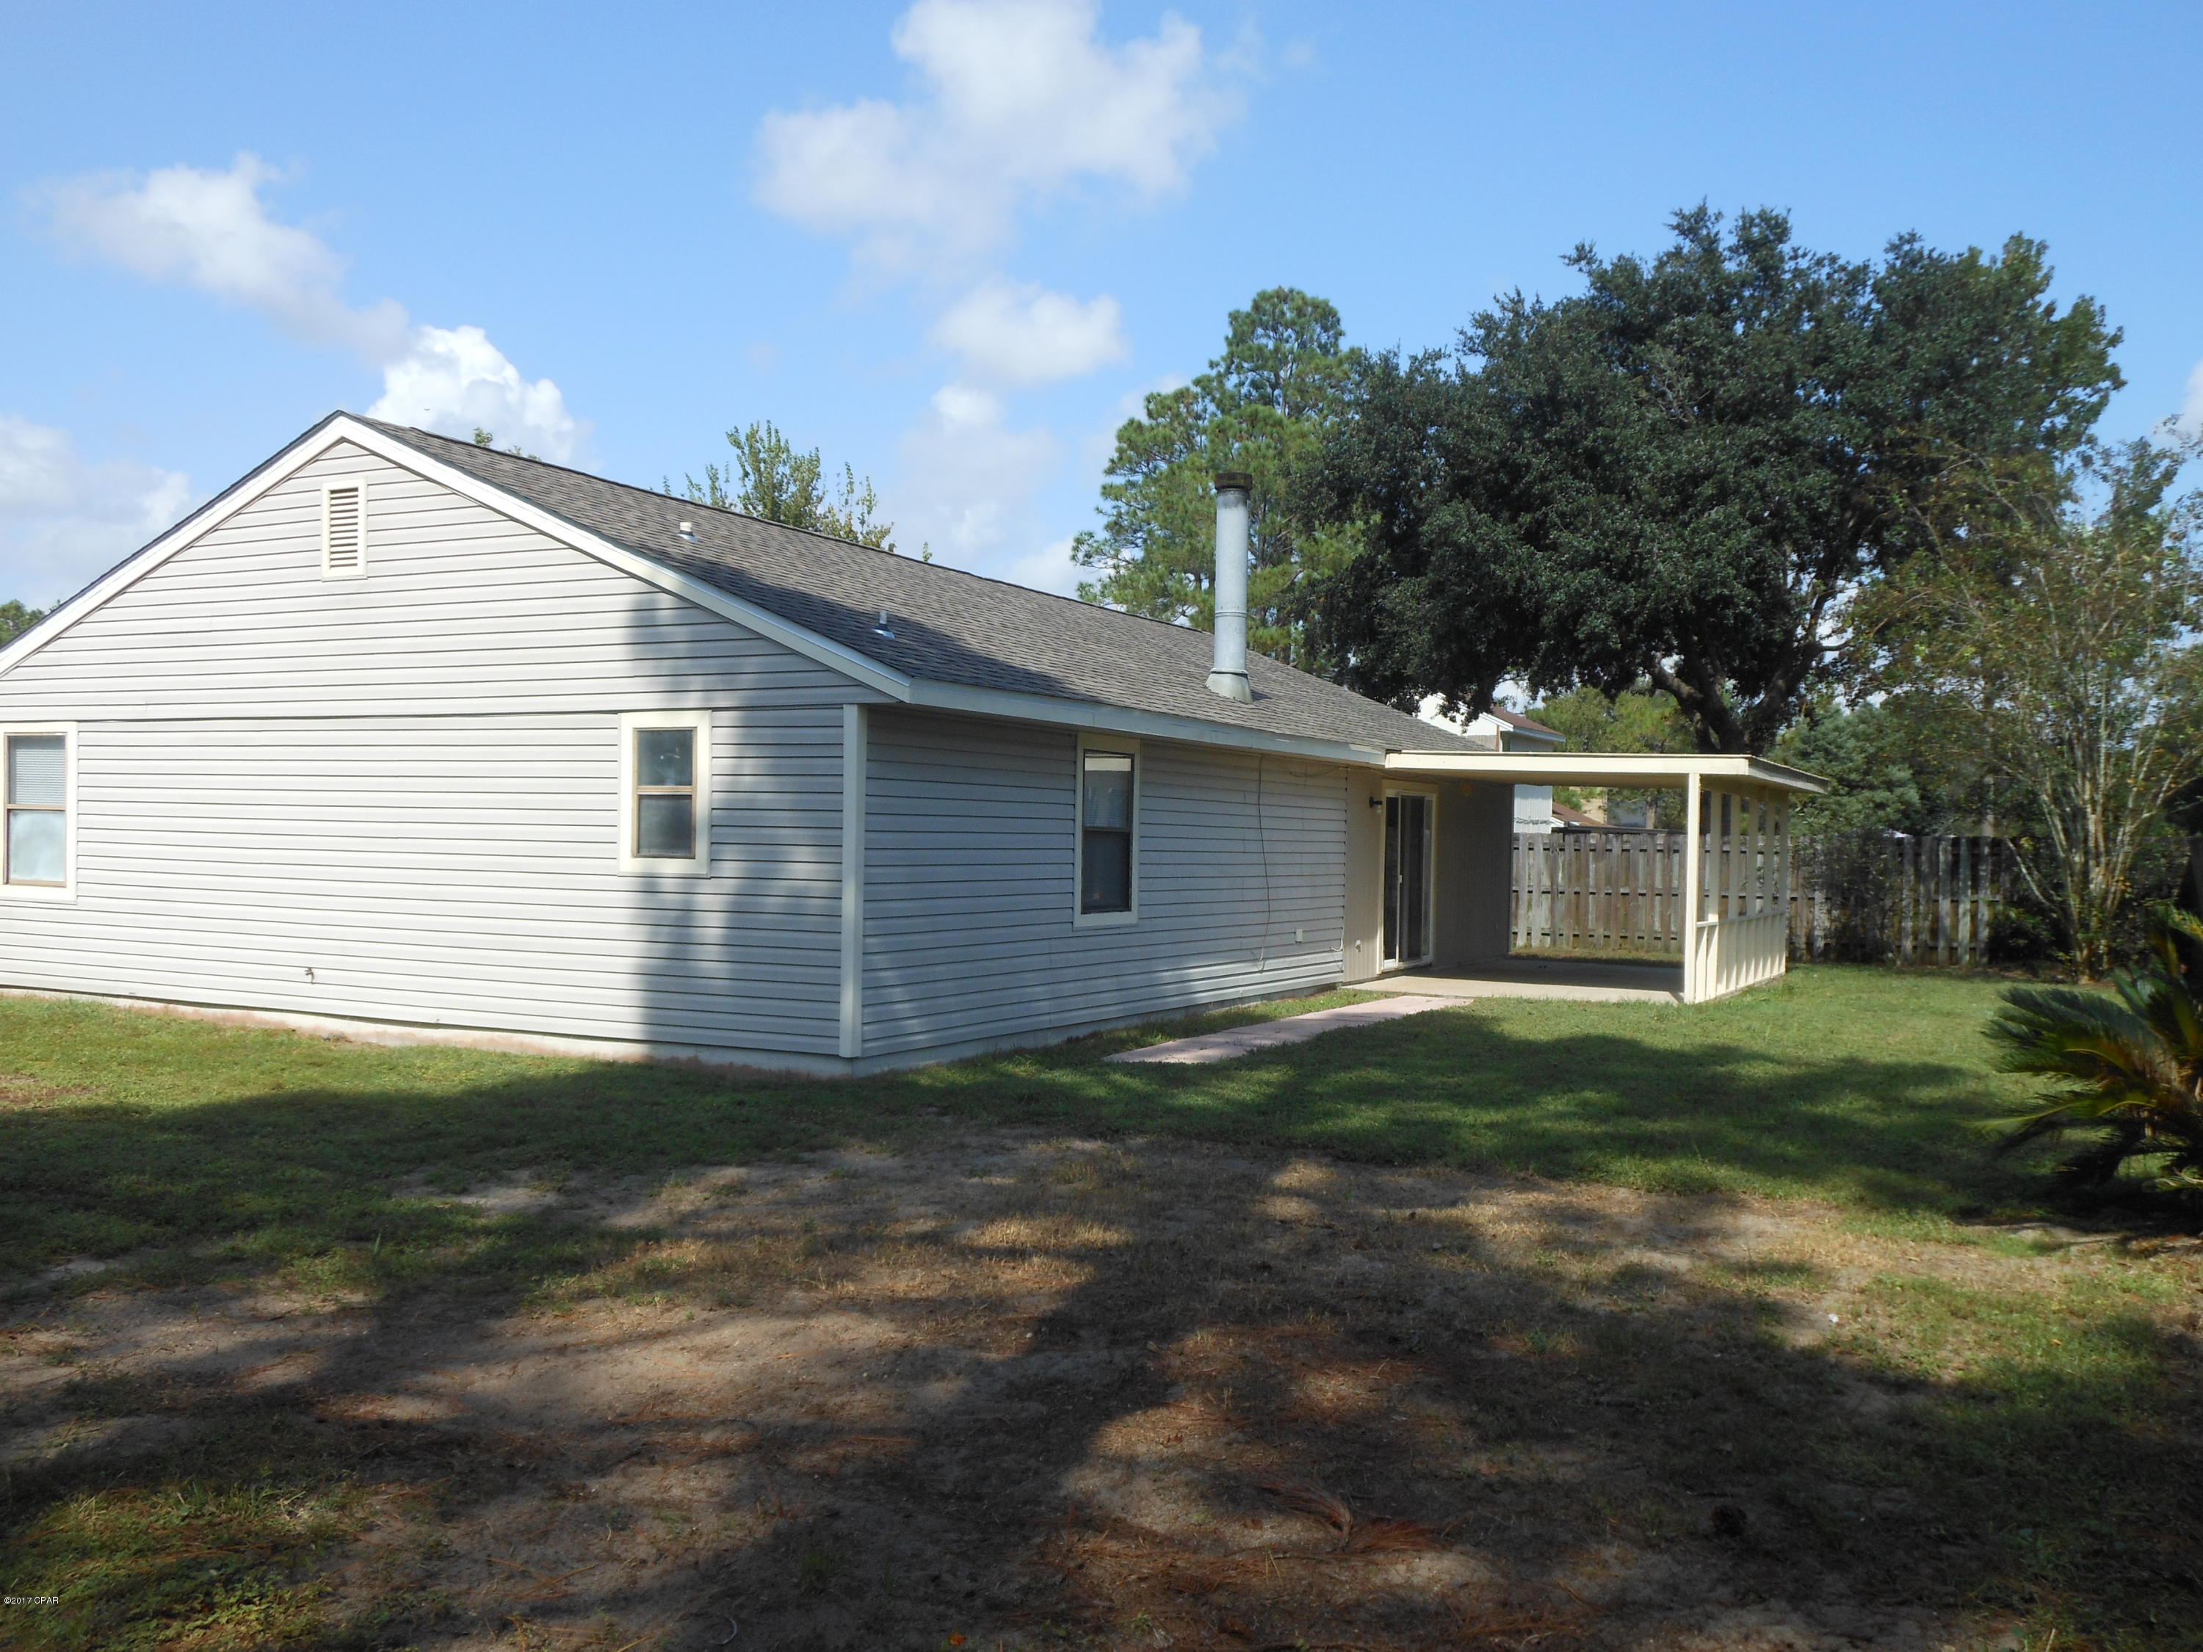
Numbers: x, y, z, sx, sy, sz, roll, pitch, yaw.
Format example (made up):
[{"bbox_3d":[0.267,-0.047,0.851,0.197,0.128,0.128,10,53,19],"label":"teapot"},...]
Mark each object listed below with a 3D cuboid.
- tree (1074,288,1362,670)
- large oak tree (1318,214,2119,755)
[{"bbox_3d":[3.550,-6.300,50.000,8.500,16.600,8.300,1,0,0],"label":"tree"},{"bbox_3d":[11.200,-4.700,34.000,14.700,13.400,13.500,1,0,0],"label":"large oak tree"}]

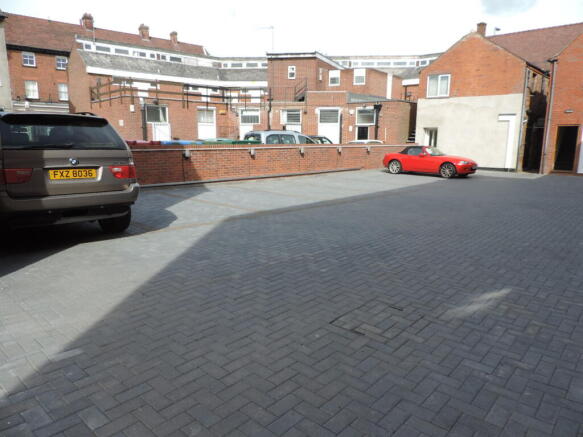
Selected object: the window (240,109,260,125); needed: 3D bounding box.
[{"bbox_3d":[-2.513,-6.252,24.771,1.250,0.970,0.120,-2,11,-14],"label":"window"}]

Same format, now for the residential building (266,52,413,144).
[{"bbox_3d":[3.480,-7.647,27.851,9.300,7.400,8.500,2,11,10],"label":"residential building"}]

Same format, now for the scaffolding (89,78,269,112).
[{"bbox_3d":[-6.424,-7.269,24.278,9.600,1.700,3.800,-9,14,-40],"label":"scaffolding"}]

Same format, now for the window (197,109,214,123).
[{"bbox_3d":[-4.903,-5.941,23.308,1.150,0.880,0.120,-9,14,-40],"label":"window"}]

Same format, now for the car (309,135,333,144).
[{"bbox_3d":[1.438,-3.632,22.414,4.200,1.520,1.750,-9,14,-41],"label":"car"}]

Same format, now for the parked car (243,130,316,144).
[{"bbox_3d":[-0.266,-3.261,19.536,4.100,1.840,1.700,-9,14,-41],"label":"parked car"}]

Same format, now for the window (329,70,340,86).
[{"bbox_3d":[2.857,-9.273,26.726,0.770,1.050,0.120,3,11,14],"label":"window"}]

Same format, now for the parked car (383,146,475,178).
[{"bbox_3d":[6.027,-2.556,17.826,4.000,1.250,1.730,10,14,39],"label":"parked car"}]

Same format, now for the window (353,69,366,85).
[{"bbox_3d":[4.427,-9.191,26.230,0.840,1.100,0.120,3,11,14],"label":"window"}]

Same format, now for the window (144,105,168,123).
[{"bbox_3d":[-7.082,-5.523,21.356,1.150,0.950,0.120,-9,14,-40],"label":"window"}]

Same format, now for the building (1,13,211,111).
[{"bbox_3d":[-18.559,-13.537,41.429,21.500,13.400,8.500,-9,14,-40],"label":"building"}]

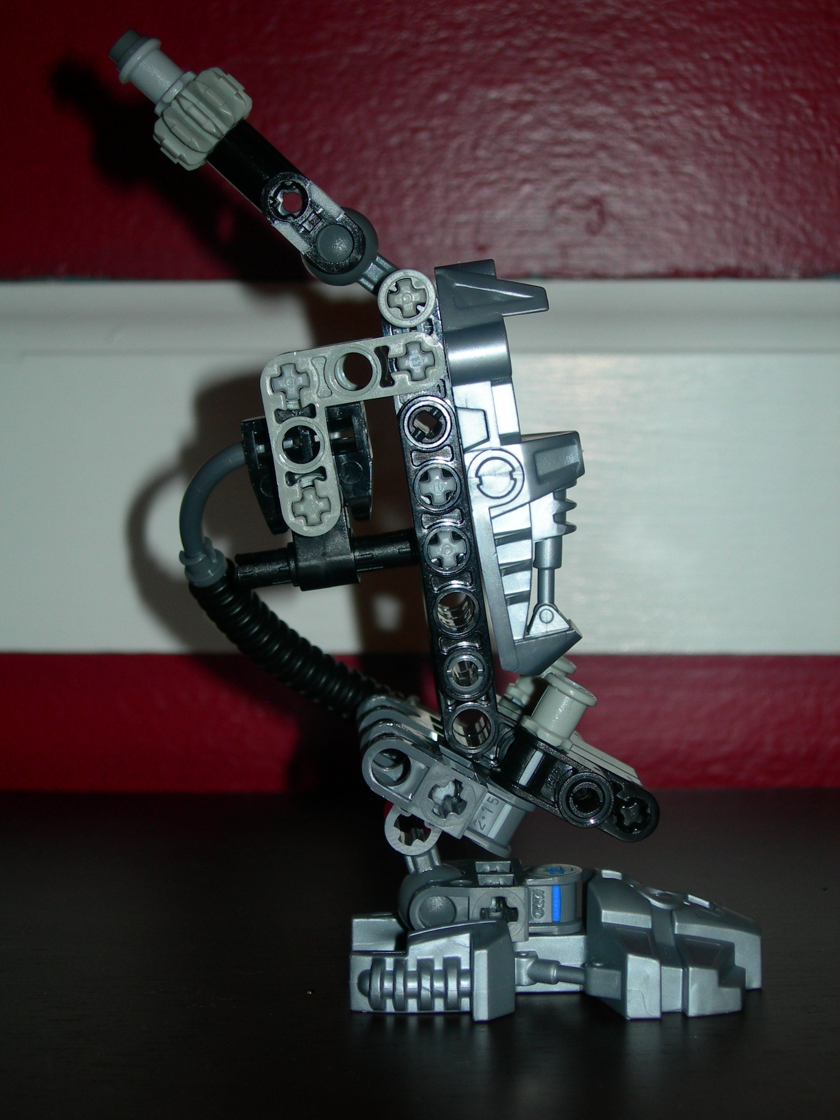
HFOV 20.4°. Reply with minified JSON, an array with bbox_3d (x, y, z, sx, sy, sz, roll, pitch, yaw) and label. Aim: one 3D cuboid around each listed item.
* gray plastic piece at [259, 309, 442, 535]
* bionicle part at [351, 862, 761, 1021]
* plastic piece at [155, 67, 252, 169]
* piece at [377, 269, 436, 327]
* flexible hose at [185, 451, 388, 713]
[{"bbox_3d":[-0.007,-0.016,0.295,0.023,0.023,0.005,-9,5,2],"label":"gray plastic piece"},{"bbox_3d":[0.018,0.048,0.306,0.053,0.017,0.029,0,6,-1],"label":"bionicle part"},{"bbox_3d":[-0.028,-0.057,0.299,0.013,0.008,0.013,-45,4,0],"label":"plastic piece"},{"bbox_3d":[-0.002,-0.033,0.294,0.007,0.007,0.005,0,6,0],"label":"piece"},{"bbox_3d":[-0.017,0.003,0.313,0.030,0.037,0.015,0,6,0],"label":"flexible hose"}]

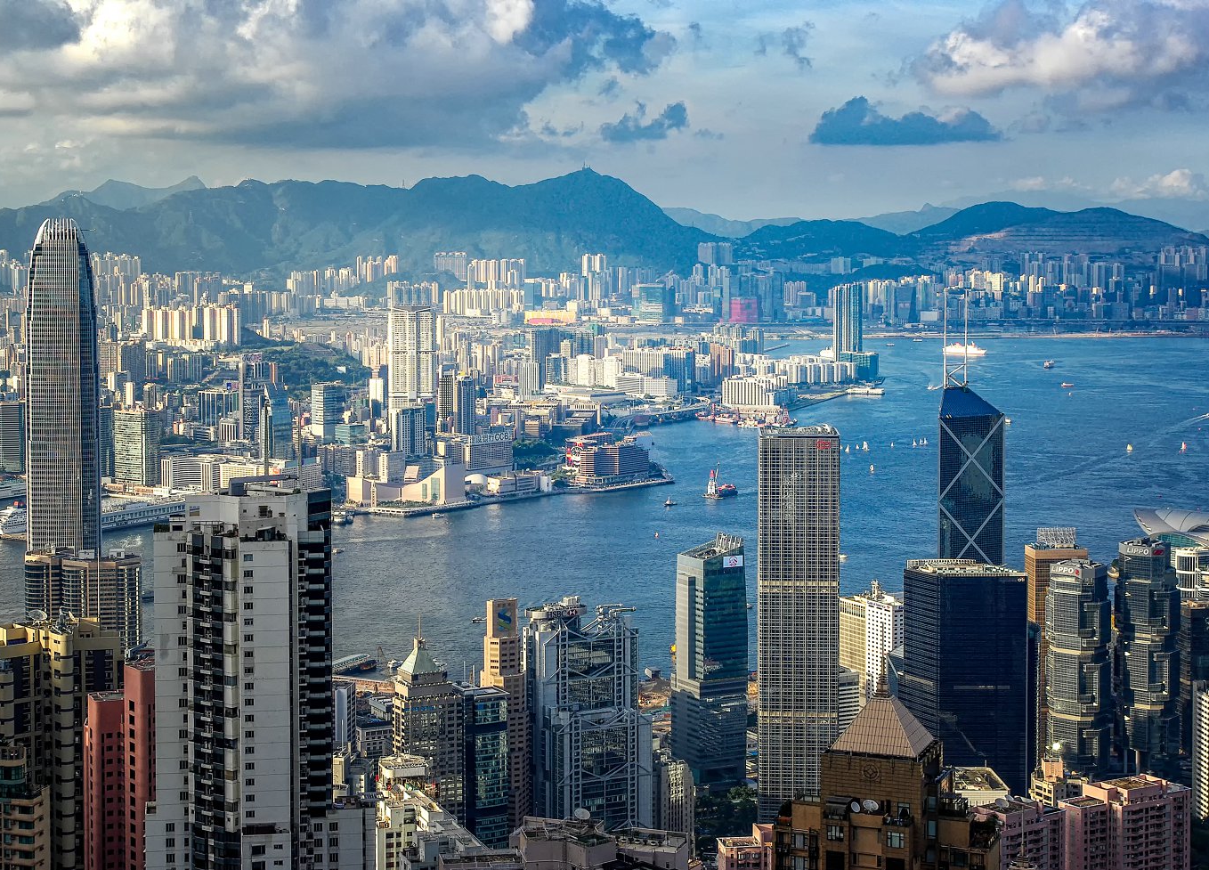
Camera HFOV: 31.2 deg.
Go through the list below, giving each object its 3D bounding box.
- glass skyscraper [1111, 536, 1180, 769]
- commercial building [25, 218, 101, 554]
[{"bbox_3d":[384.000,168.500,1534.400,42.000,186.000,42.000,-1,5,-5],"label":"glass skyscraper"},{"bbox_3d":[-408.000,44.700,1639.200,49.000,412.000,49.000,1,4,7],"label":"commercial building"}]

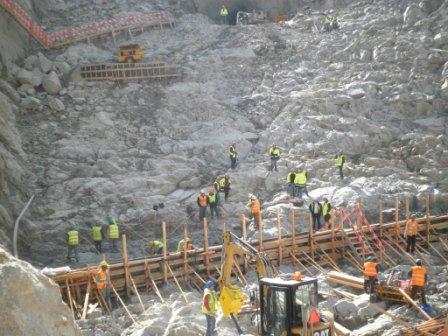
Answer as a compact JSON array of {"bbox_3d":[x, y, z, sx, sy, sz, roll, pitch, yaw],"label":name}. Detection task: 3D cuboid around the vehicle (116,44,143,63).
[{"bbox_3d":[-8.440,-10.241,54.500,2.200,1.600,3.000,-4,6,-9],"label":"vehicle"}]

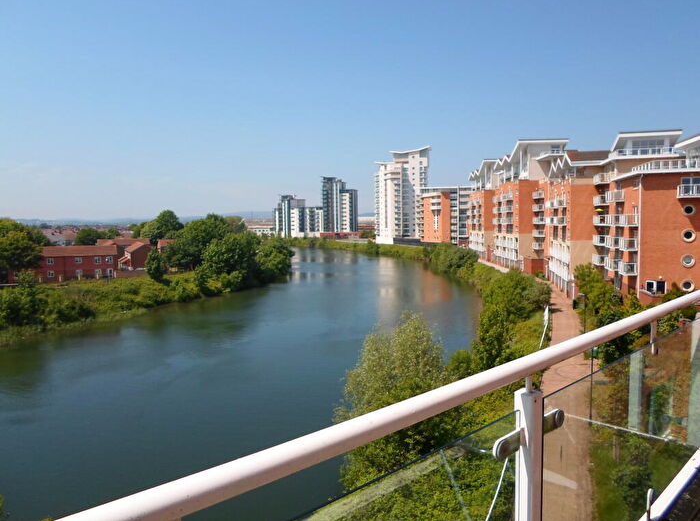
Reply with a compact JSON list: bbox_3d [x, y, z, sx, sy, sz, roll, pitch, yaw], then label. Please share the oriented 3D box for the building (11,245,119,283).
[{"bbox_3d":[-60.241,0.743,108.571,19.600,7.100,8.500,-3,5,-22],"label":"building"}]

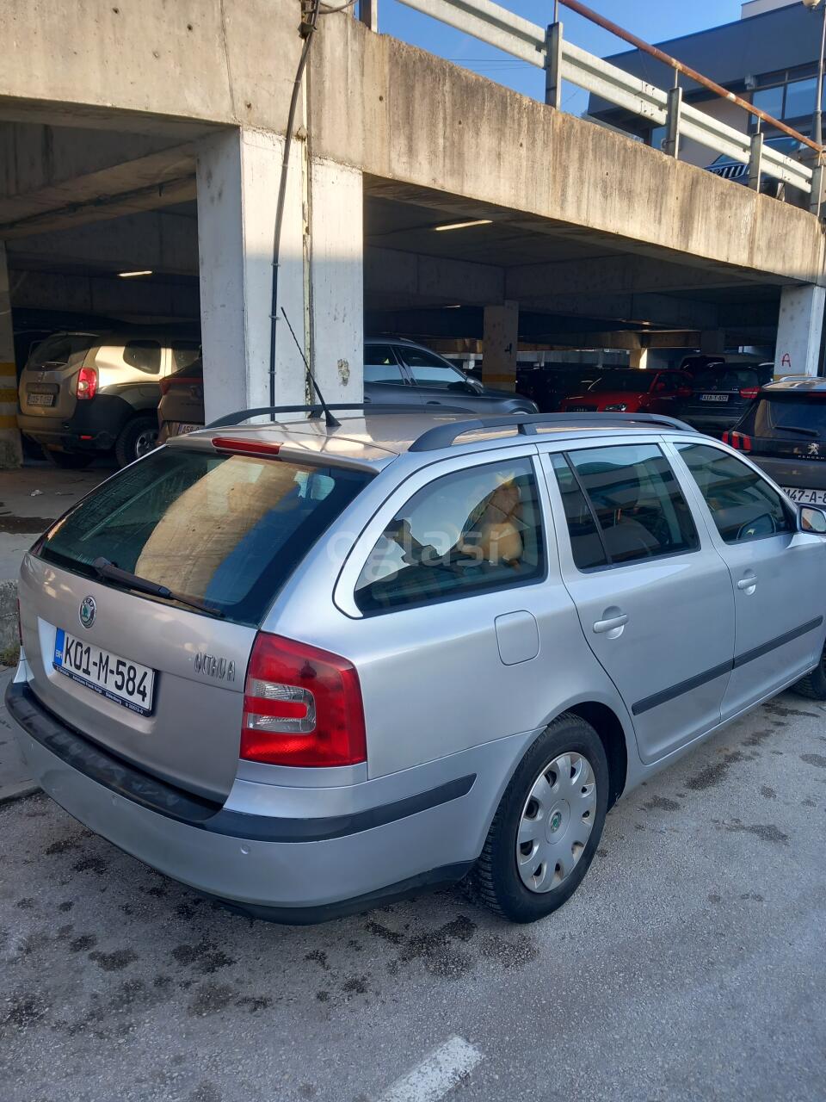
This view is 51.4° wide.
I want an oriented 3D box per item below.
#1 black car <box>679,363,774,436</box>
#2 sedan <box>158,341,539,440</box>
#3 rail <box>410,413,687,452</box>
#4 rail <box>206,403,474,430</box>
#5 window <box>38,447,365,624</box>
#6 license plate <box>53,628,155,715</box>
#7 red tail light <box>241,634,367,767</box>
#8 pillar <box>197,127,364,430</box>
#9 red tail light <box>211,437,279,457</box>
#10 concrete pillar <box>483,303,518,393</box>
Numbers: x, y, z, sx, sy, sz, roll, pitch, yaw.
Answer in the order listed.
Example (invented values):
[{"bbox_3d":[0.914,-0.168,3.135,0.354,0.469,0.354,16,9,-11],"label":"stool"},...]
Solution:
[{"bbox_3d":[7.163,-2.899,17.531,1.880,1.640,4.600,9,12,43],"label":"black car"},{"bbox_3d":[-0.425,-1.521,9.255,4.460,1.530,1.850,-8,12,-43],"label":"sedan"},{"bbox_3d":[0.586,-0.420,2.969,0.065,0.112,1.710,11,13,42],"label":"rail"},{"bbox_3d":[-0.161,-0.561,3.650,0.065,0.112,1.710,11,13,42],"label":"rail"},{"bbox_3d":[-0.650,-0.073,2.449,1.180,0.105,0.550,11,53,42],"label":"window"},{"bbox_3d":[-0.840,0.312,2.321,0.525,0.123,0.022,11,3,42],"label":"license plate"},{"bbox_3d":[-0.245,0.335,1.921,0.240,0.300,0.185,11,13,42],"label":"red tail light"},{"bbox_3d":[-0.975,-1.633,6.646,0.550,2.680,1.100,9,12,43],"label":"pillar"},{"bbox_3d":[-0.496,-0.315,2.573,0.325,0.034,0.042,11,13,42],"label":"red tail light"},{"bbox_3d":[1.375,-2.718,13.693,0.410,2.450,0.410,7,11,34],"label":"concrete pillar"}]

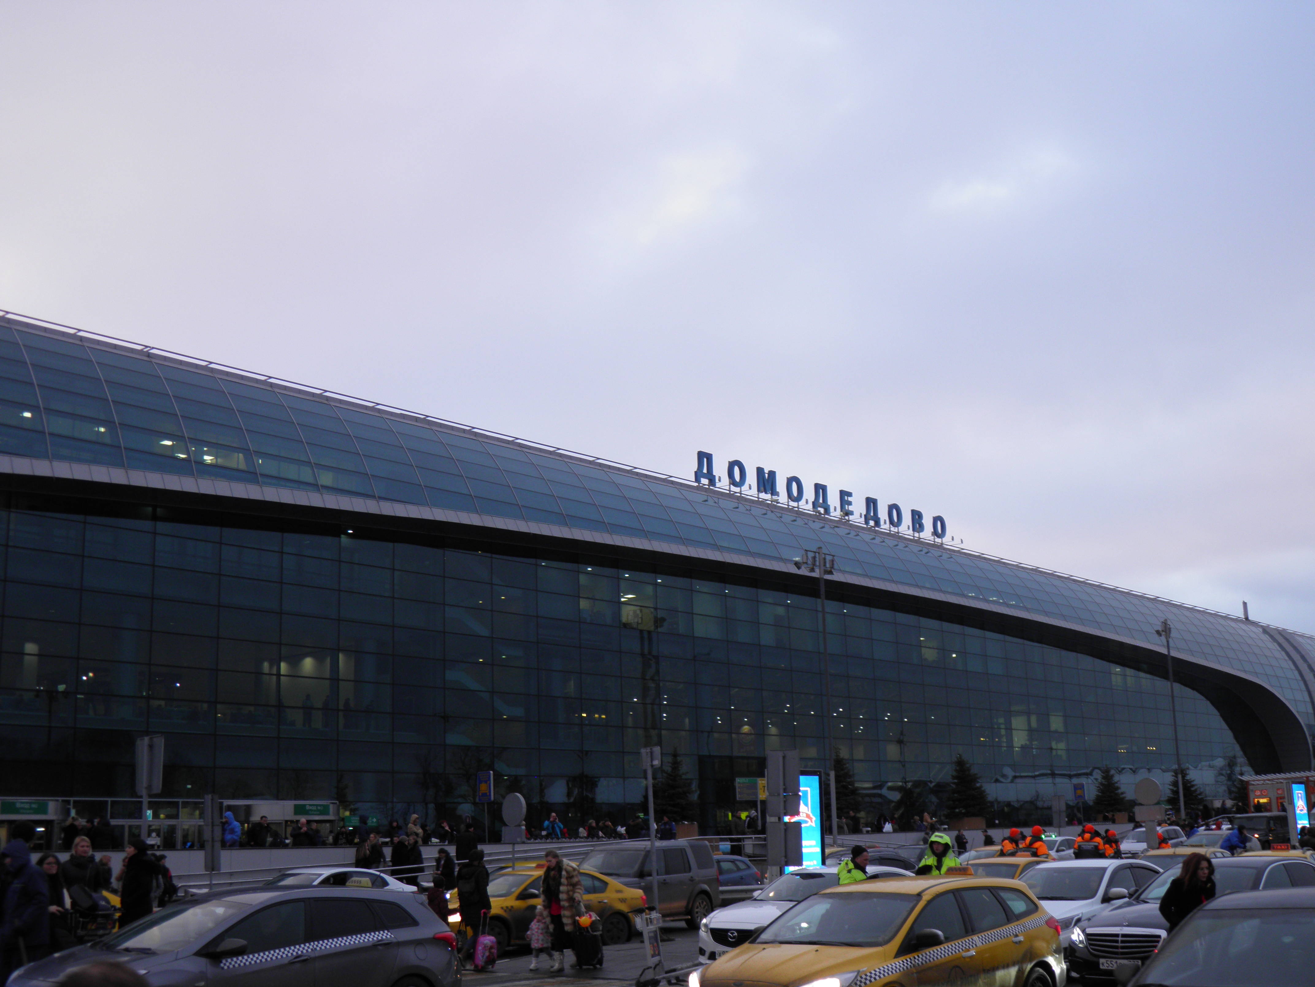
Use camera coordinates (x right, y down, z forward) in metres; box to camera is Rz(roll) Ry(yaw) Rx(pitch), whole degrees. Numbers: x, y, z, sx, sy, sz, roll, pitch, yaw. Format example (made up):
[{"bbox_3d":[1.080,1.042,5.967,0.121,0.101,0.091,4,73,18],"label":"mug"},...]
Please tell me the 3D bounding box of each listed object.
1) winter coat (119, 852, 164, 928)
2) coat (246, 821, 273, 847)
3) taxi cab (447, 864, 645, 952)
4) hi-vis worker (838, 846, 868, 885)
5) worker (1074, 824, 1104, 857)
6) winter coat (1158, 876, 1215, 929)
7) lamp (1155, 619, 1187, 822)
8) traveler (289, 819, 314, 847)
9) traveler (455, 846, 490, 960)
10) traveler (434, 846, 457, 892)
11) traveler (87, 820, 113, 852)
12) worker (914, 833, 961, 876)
[{"bbox_3d":[-6.604,5.144,18.875,0.500,1.120,0.500,0,-13,-6],"label":"winter coat"},{"bbox_3d":[-10.535,9.149,39.198,0.580,0.880,0.380,5,-15,-26],"label":"coat"},{"bbox_3d":[-2.243,7.618,27.294,4.520,1.490,1.740,11,-18,-43],"label":"taxi cab"},{"bbox_3d":[2.455,5.230,18.301,0.450,1.720,0.580,-1,-13,-5],"label":"hi-vis worker"},{"bbox_3d":[8.918,7.686,30.292,0.580,1.800,0.400,-5,-14,12],"label":"worker"},{"bbox_3d":[4.942,3.979,13.805,0.490,0.820,0.380,11,-18,-43],"label":"winter coat"},{"bbox_3d":[29.022,12.962,83.355,1.000,11.700,1.900,-10,-16,31],"label":"lamp"},{"bbox_3d":[-9.512,9.586,39.598,0.560,1.750,0.420,0,-14,-8],"label":"traveler"},{"bbox_3d":[-2.648,6.028,21.408,0.480,1.720,0.450,-7,-14,20],"label":"traveler"},{"bbox_3d":[-5.246,9.642,36.598,0.420,1.750,0.520,11,-18,-42],"label":"traveler"},{"bbox_3d":[-13.795,8.918,36.600,0.420,1.730,0.520,-7,-14,21],"label":"traveler"},{"bbox_3d":[3.662,5.274,18.997,0.580,1.820,0.420,-4,-13,12],"label":"worker"}]

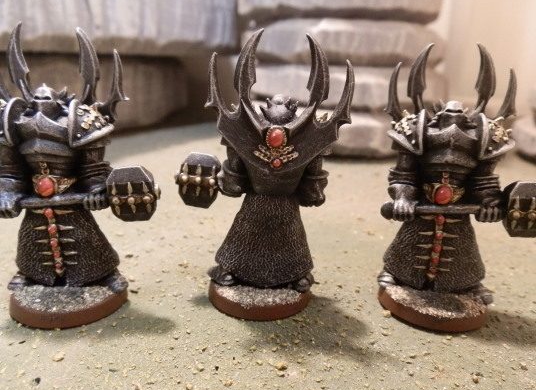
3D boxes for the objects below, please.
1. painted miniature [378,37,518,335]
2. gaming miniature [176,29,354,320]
[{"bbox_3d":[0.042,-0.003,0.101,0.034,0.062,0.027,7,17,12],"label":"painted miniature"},{"bbox_3d":[-0.002,-0.005,0.101,0.039,0.062,0.026,4,17,0],"label":"gaming miniature"}]

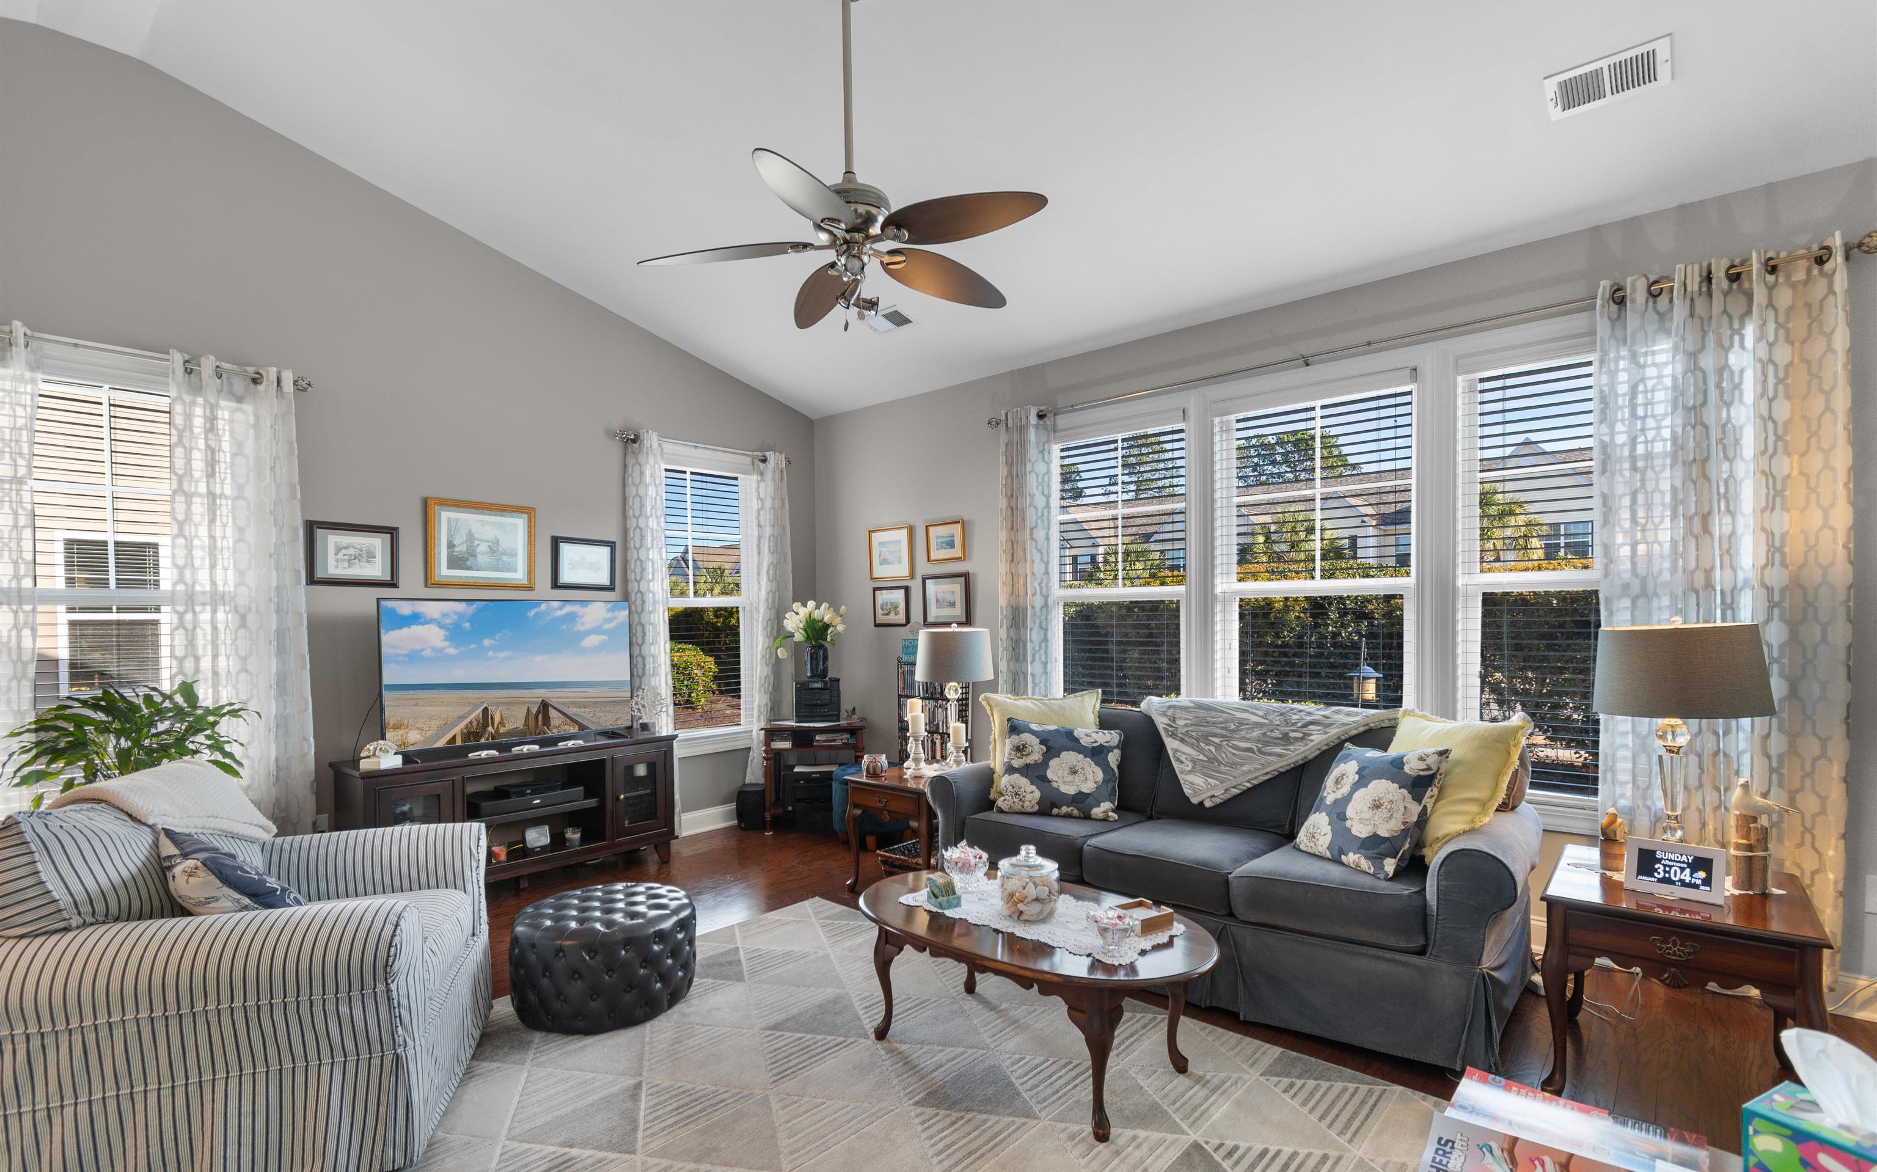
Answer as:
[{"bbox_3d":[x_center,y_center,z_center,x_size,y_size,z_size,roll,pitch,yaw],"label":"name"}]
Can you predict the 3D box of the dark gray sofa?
[{"bbox_3d":[1.115,1.030,3.308,2.239,0.894,0.915,-2,-3,38],"label":"dark gray sofa"}]

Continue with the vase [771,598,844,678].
[{"bbox_3d":[-0.831,0.343,5.010,0.471,0.512,0.409,0,-2,-4],"label":"vase"}]

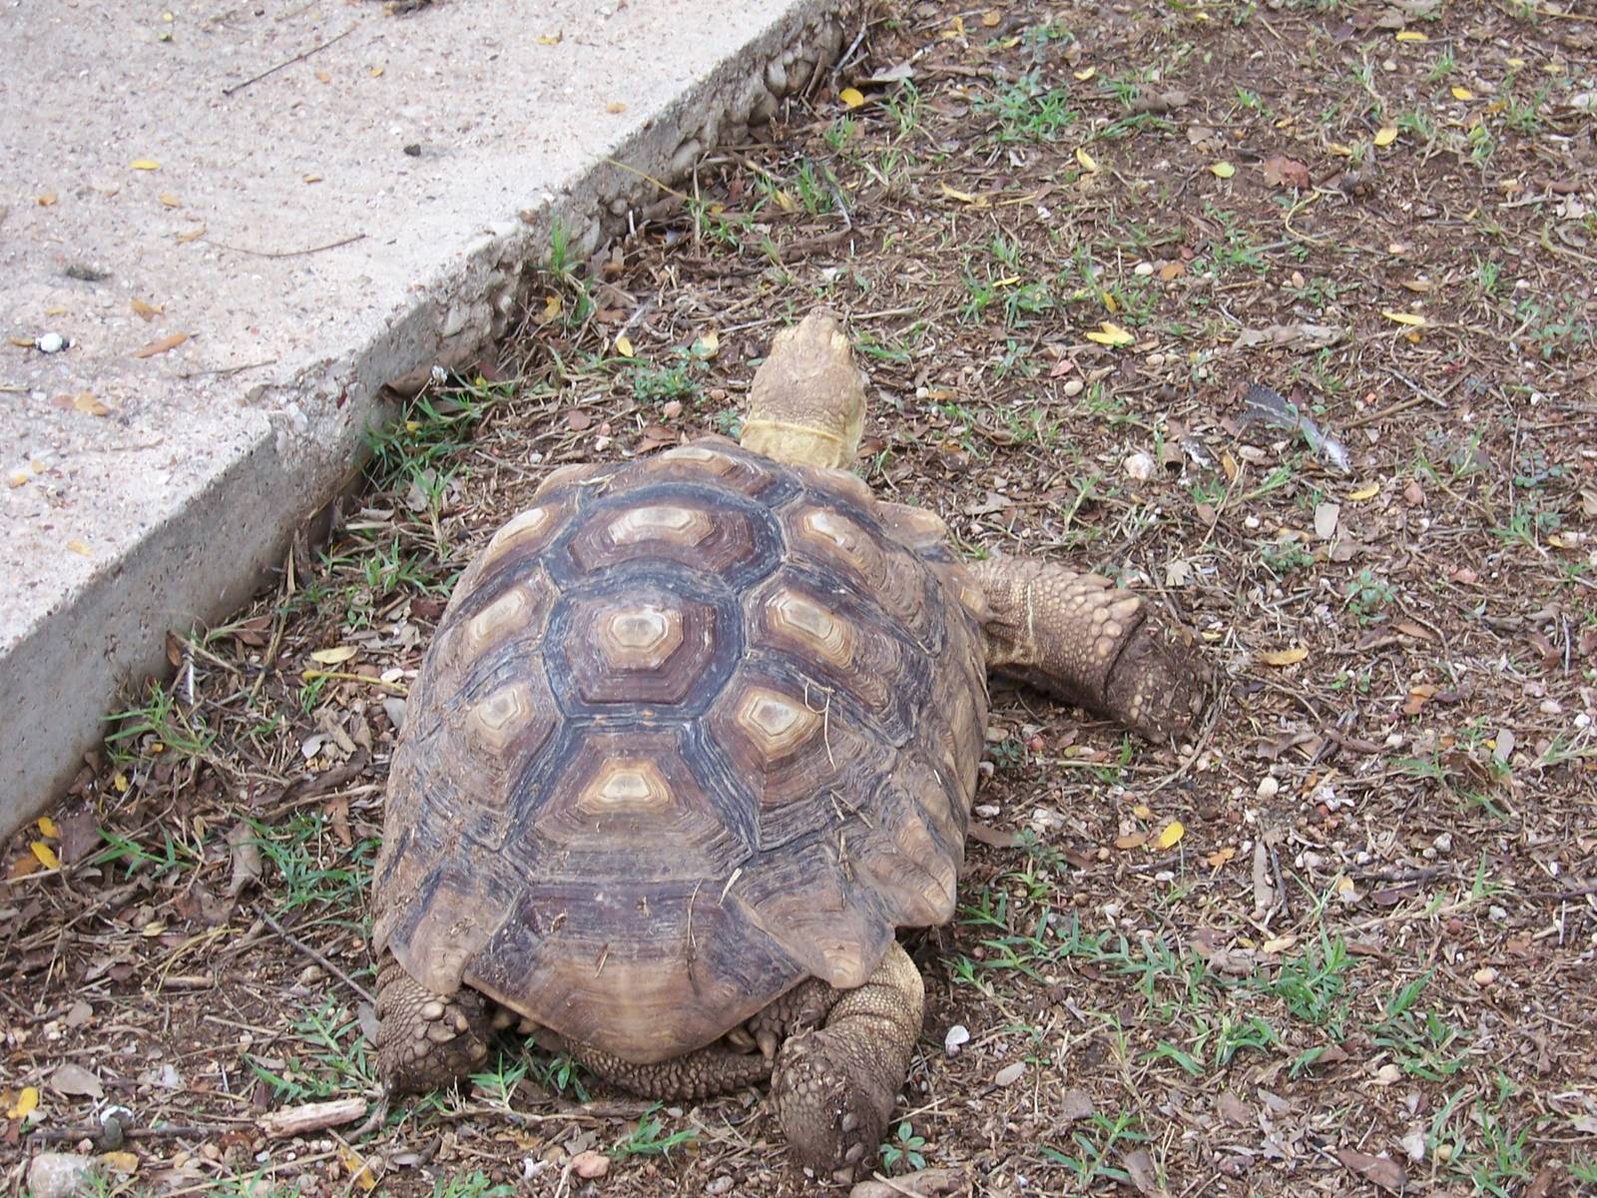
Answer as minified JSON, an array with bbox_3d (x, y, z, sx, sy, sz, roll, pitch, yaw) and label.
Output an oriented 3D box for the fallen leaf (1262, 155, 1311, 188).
[{"bbox_3d":[0.386,-0.338,3.250,0.038,0.016,0.041,0,35,0],"label":"fallen leaf"}]

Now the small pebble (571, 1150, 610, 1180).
[{"bbox_3d":[-0.118,0.321,2.327,0.022,0.015,0.017,0,35,0],"label":"small pebble"}]

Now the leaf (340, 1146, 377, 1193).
[{"bbox_3d":[-0.262,0.340,2.444,0.016,0.008,0.042,-18,37,-26],"label":"leaf"}]

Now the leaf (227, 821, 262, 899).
[{"bbox_3d":[-0.344,0.161,2.546,0.024,0.015,0.071,-8,36,-11],"label":"leaf"}]

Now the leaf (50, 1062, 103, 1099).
[{"bbox_3d":[-0.440,0.297,2.507,0.038,0.010,0.023,17,37,25],"label":"leaf"}]

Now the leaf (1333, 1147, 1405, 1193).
[{"bbox_3d":[0.340,0.337,2.444,0.047,0.012,0.021,23,40,32],"label":"leaf"}]

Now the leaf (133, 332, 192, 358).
[{"bbox_3d":[-0.433,-0.173,2.794,0.043,0.006,0.011,-18,39,-23],"label":"leaf"}]

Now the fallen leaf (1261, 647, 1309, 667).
[{"bbox_3d":[0.323,0.039,2.729,0.033,0.008,0.012,-7,36,-10],"label":"fallen leaf"}]

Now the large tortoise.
[{"bbox_3d":[0.017,0.042,2.671,0.503,0.260,0.711,3,33,5],"label":"large tortoise"}]

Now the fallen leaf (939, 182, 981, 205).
[{"bbox_3d":[0.137,-0.346,3.498,0.013,0.010,0.049,-25,41,-33],"label":"fallen leaf"}]

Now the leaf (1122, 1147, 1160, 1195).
[{"bbox_3d":[0.205,0.340,2.442,0.016,0.010,0.043,-3,33,-4],"label":"leaf"}]

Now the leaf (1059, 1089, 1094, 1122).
[{"bbox_3d":[0.161,0.292,2.372,0.021,0.009,0.025,0,35,0],"label":"leaf"}]

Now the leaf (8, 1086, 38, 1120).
[{"bbox_3d":[-0.471,0.307,2.495,0.014,0.006,0.030,10,34,15],"label":"leaf"}]

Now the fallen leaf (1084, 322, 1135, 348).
[{"bbox_3d":[0.231,-0.197,3.055,0.036,0.012,0.030,0,35,0],"label":"fallen leaf"}]

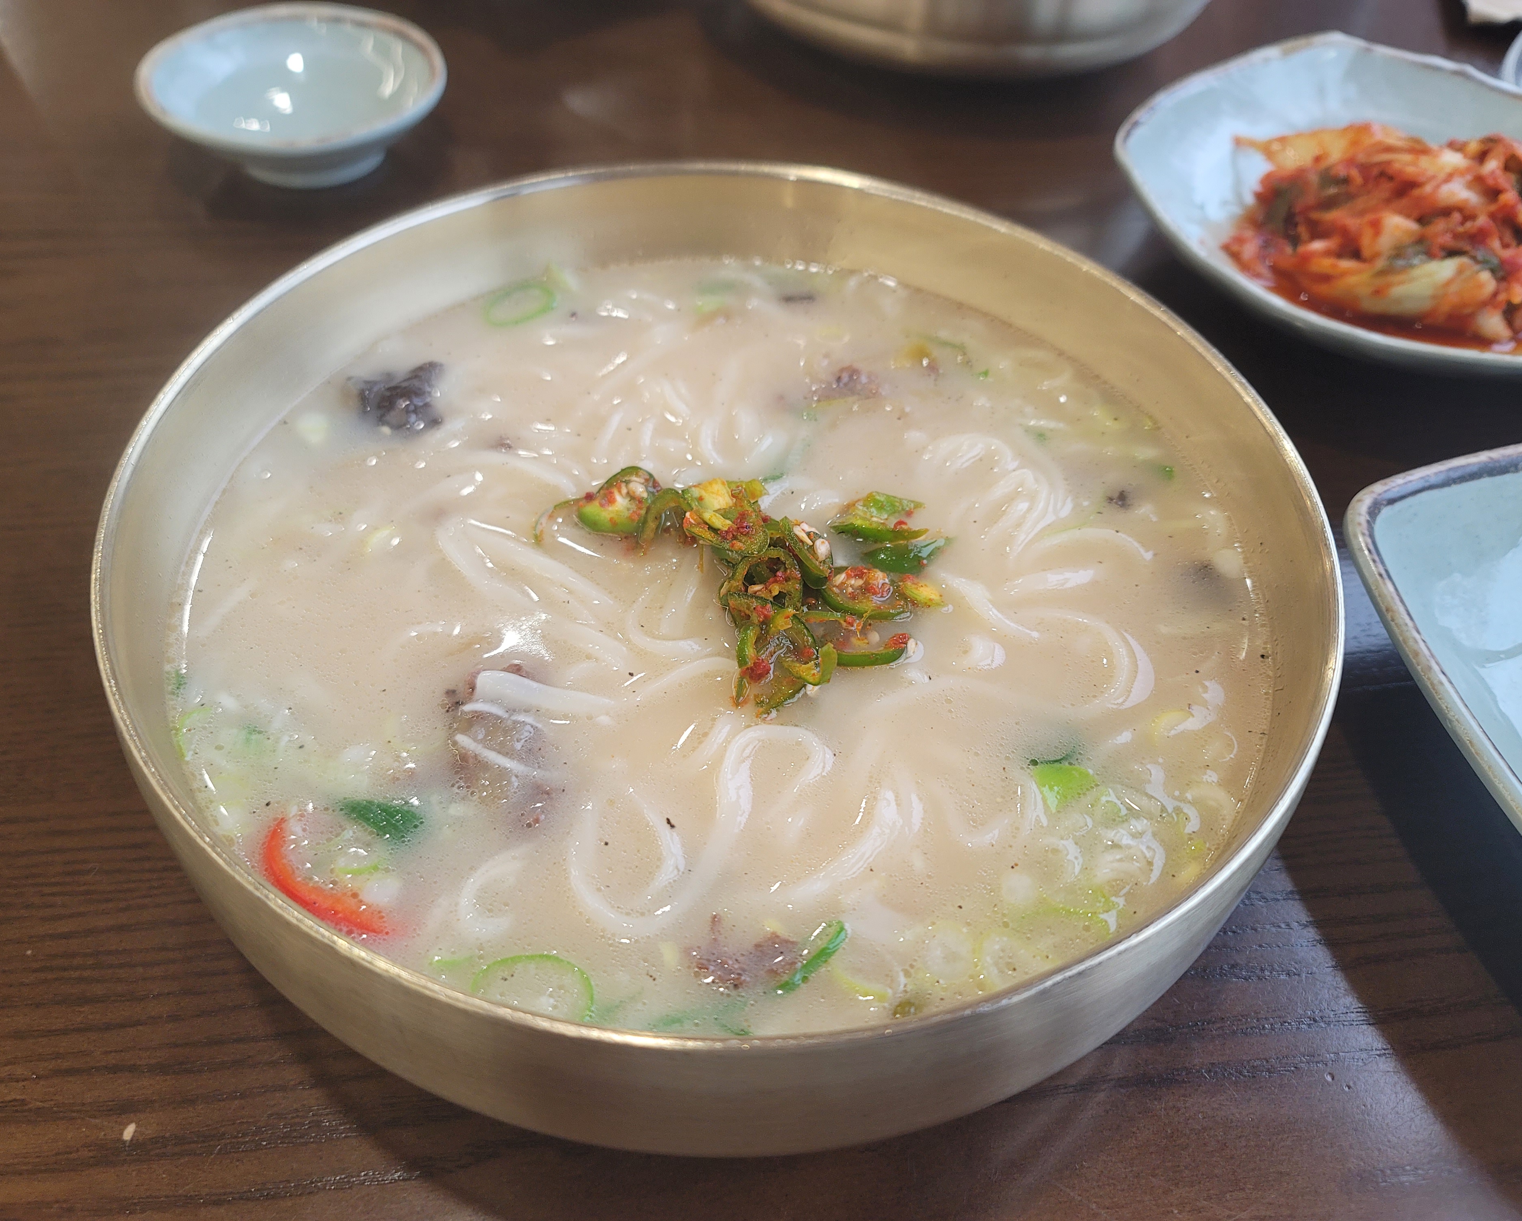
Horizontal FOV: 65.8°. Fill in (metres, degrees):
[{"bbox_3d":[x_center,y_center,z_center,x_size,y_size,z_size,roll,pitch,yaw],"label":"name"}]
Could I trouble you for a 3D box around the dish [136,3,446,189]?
[{"bbox_3d":[-0.150,-0.163,0.386,0.094,0.027,0.094,3,50,-3],"label":"dish"}]

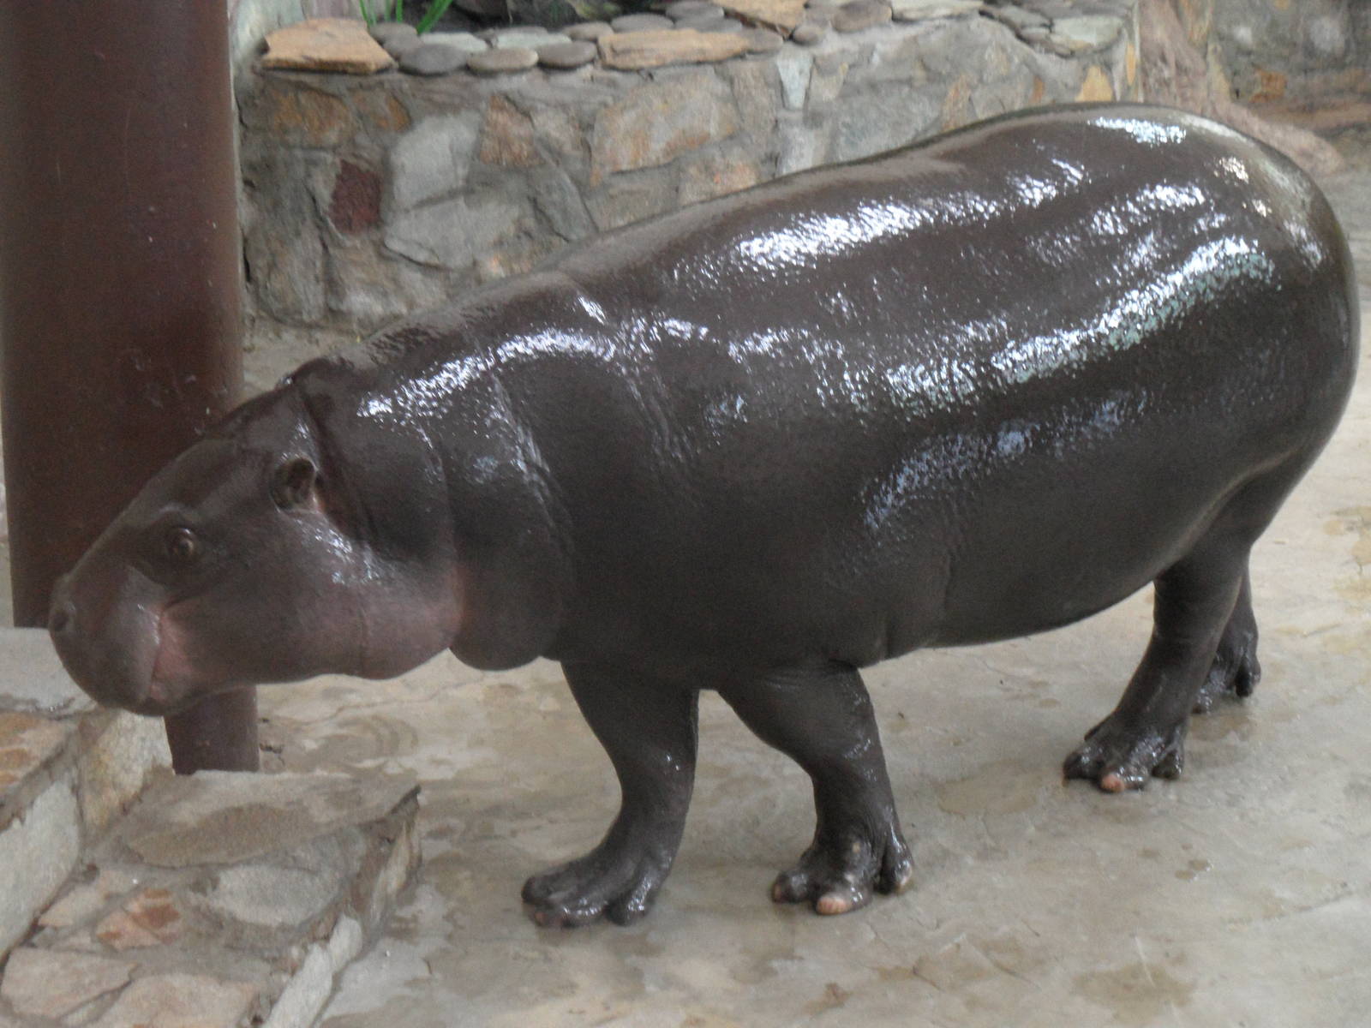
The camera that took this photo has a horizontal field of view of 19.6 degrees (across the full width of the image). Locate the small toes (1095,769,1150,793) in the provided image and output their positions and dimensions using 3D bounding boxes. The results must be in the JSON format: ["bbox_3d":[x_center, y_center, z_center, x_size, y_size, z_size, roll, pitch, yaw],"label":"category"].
[{"bbox_3d":[0.500,0.306,4.529,0.046,0.028,0.044,11,23,28],"label":"small toes"}]

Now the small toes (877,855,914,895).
[{"bbox_3d":[0.228,0.391,4.281,0.037,0.037,0.040,-1,20,-3],"label":"small toes"}]

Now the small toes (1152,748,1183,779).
[{"bbox_3d":[0.556,0.289,4.568,0.034,0.032,0.036,0,20,0],"label":"small toes"}]

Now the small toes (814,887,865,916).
[{"bbox_3d":[0.165,0.414,4.229,0.044,0.029,0.043,9,22,23],"label":"small toes"}]

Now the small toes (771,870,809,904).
[{"bbox_3d":[0.113,0.401,4.258,0.037,0.033,0.038,19,27,42],"label":"small toes"}]

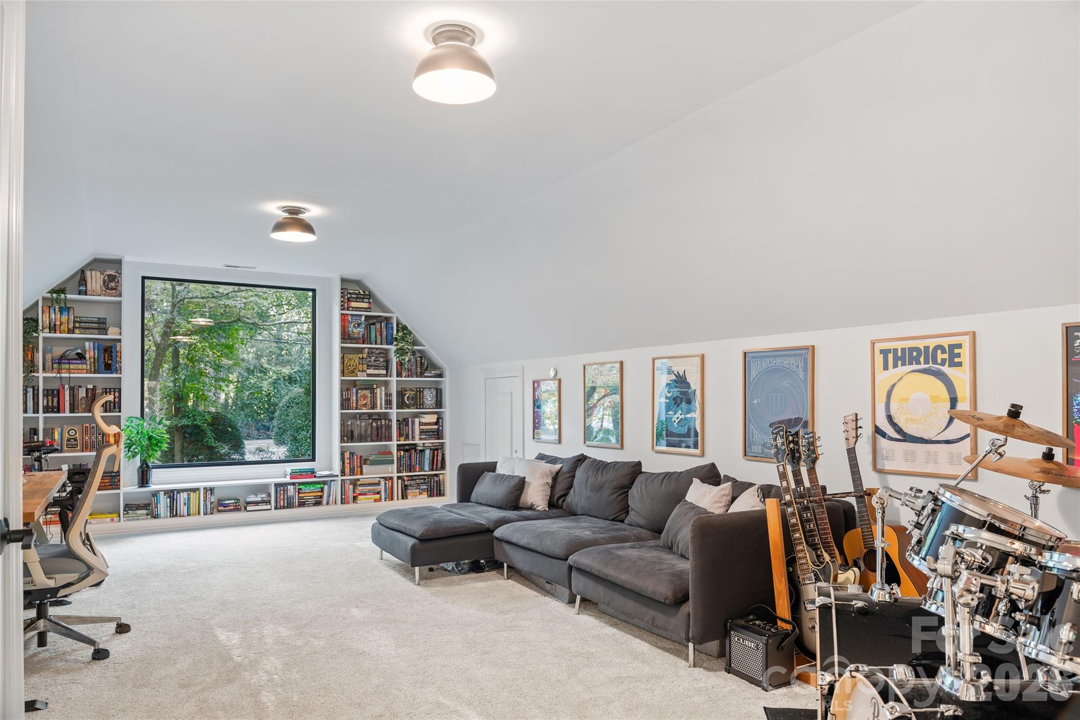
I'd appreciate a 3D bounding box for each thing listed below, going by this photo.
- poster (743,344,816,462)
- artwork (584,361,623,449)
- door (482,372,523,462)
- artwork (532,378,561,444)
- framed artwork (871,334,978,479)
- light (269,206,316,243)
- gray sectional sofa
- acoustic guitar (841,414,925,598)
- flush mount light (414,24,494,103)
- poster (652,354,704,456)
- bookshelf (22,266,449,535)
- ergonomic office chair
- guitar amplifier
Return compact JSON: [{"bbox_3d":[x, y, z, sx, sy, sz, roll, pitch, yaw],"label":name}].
[{"bbox_3d":[1.321,0.257,4.000,0.026,0.640,0.488,1,-2,-30],"label":"poster"},{"bbox_3d":[0.482,0.342,5.574,0.030,0.655,0.510,1,-3,-30],"label":"artwork"},{"bbox_3d":[-0.391,0.890,7.068,0.060,1.460,0.790,1,-3,-30],"label":"door"},{"bbox_3d":[0.061,0.434,6.135,0.025,0.538,0.442,1,-2,-30],"label":"artwork"},{"bbox_3d":[1.740,0.209,3.285,0.026,0.640,0.488,1,-2,-30],"label":"framed artwork"},{"bbox_3d":[-1.645,-0.914,4.800,0.290,0.187,0.290,1,-2,-30],"label":"light"},{"bbox_3d":[0.146,1.058,4.605,1.550,0.830,2.950,1,-3,-30],"label":"gray sectional sofa"},{"bbox_3d":[1.438,0.703,3.121,0.130,1.030,0.400,1,-17,-30],"label":"acoustic guitar"},{"bbox_3d":[-0.313,-1.092,2.623,0.301,0.195,0.301,0,-3,0],"label":"flush mount light"},{"bbox_3d":[0.900,0.296,4.710,0.026,0.640,0.488,1,-2,-30],"label":"poster"},{"bbox_3d":[-2.994,0.357,7.233,4.350,2.550,0.300,1,-3,-30],"label":"bookshelf"},{"bbox_3d":[-2.439,0.804,3.535,0.730,1.260,0.680,1,-2,-30],"label":"ergonomic office chair"},{"bbox_3d":[0.929,1.230,3.041,0.170,0.225,0.240,1,-2,-30],"label":"guitar amplifier"}]

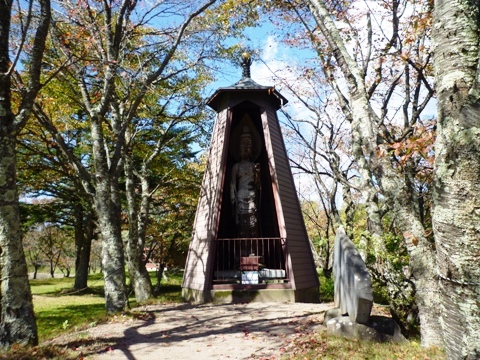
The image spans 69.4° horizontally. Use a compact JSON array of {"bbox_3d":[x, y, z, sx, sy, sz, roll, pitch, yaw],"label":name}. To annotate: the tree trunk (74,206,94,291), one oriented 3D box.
[{"bbox_3d":[-7.044,3.039,15.729,0.850,3.700,0.750,-3,-12,0],"label":"tree trunk"}]

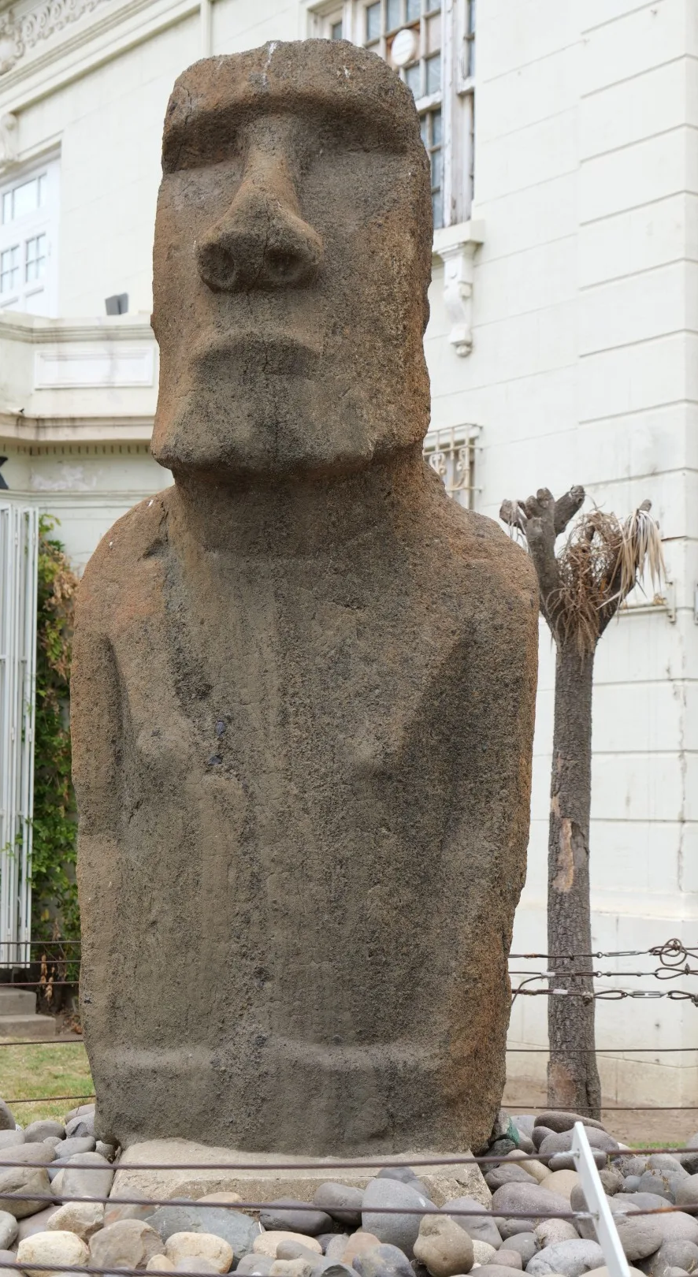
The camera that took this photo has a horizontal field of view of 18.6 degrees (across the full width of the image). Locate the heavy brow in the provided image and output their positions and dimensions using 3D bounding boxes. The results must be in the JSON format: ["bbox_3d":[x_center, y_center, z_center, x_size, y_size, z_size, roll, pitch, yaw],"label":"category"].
[{"bbox_3d":[-0.188,-1.567,6.583,0.760,0.220,0.240,-1,-4,14],"label":"heavy brow"}]

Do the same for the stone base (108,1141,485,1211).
[{"bbox_3d":[-0.071,1.602,6.299,1.060,0.200,0.900,0,-4,11],"label":"stone base"}]

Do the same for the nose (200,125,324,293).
[{"bbox_3d":[-0.267,-1.289,6.442,0.360,0.470,0.250,-1,-4,14],"label":"nose"}]

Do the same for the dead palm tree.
[{"bbox_3d":[1.023,0.711,9.474,0.740,2.850,0.650,0,-4,0],"label":"dead palm tree"}]

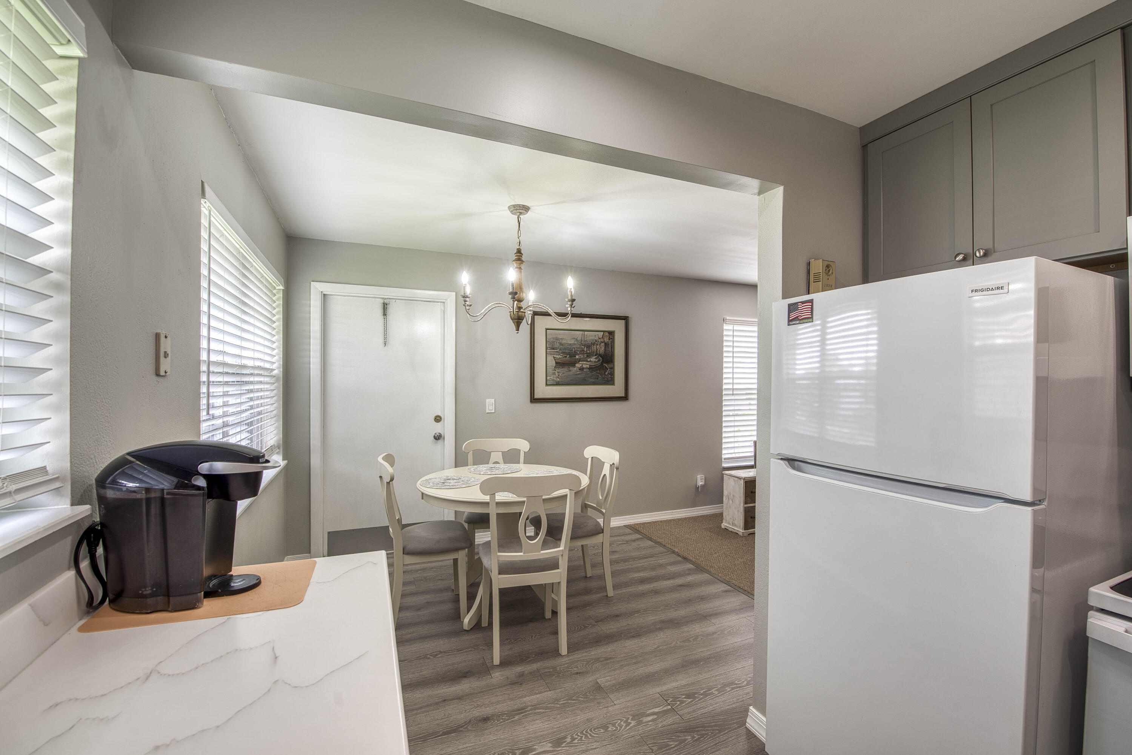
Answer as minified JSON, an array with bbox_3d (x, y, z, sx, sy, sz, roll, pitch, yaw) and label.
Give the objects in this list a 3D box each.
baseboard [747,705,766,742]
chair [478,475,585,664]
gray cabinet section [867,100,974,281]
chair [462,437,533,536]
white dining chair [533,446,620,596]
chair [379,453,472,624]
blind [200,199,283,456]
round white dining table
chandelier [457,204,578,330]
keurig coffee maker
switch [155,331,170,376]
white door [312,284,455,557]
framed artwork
[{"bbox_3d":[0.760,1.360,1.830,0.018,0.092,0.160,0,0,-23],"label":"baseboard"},{"bbox_3d":[-0.228,0.938,2.539,0.510,0.940,0.520,0,0,-17],"label":"chair"},{"bbox_3d":[1.444,-0.645,1.814,0.320,0.600,0.360,0,0,-23],"label":"gray cabinet section"},{"bbox_3d":[-0.503,0.944,3.467,0.510,0.940,0.520,0,0,-9],"label":"chair"},{"bbox_3d":[0.041,0.943,3.151,0.520,0.940,0.510,0,0,-21],"label":"white dining chair"},{"bbox_3d":[-0.843,0.938,2.827,0.520,0.940,0.510,0,0,-20],"label":"chair"},{"bbox_3d":[-1.633,-0.069,2.401,0.060,1.140,1.710,0,0,-23],"label":"blind"},{"bbox_3d":[-0.392,1.036,3.039,1.080,0.750,1.080,0,0,0],"label":"round white dining table"},{"bbox_3d":[-0.285,-0.655,2.852,0.710,0.760,0.710,0,0,-23],"label":"chandelier"},{"bbox_3d":[-0.834,0.314,1.073,0.305,0.332,0.230,0,0,-14],"label":"keurig coffee maker"},{"bbox_3d":[-1.095,-0.062,1.285,0.012,0.116,0.075,0,0,-23],"label":"switch"},{"bbox_3d":[-1.402,0.360,3.700,1.050,2.105,0.090,0,0,-23],"label":"white door"},{"bbox_3d":[0.150,-0.173,4.336,0.990,0.785,0.030,0,0,-23],"label":"framed artwork"}]

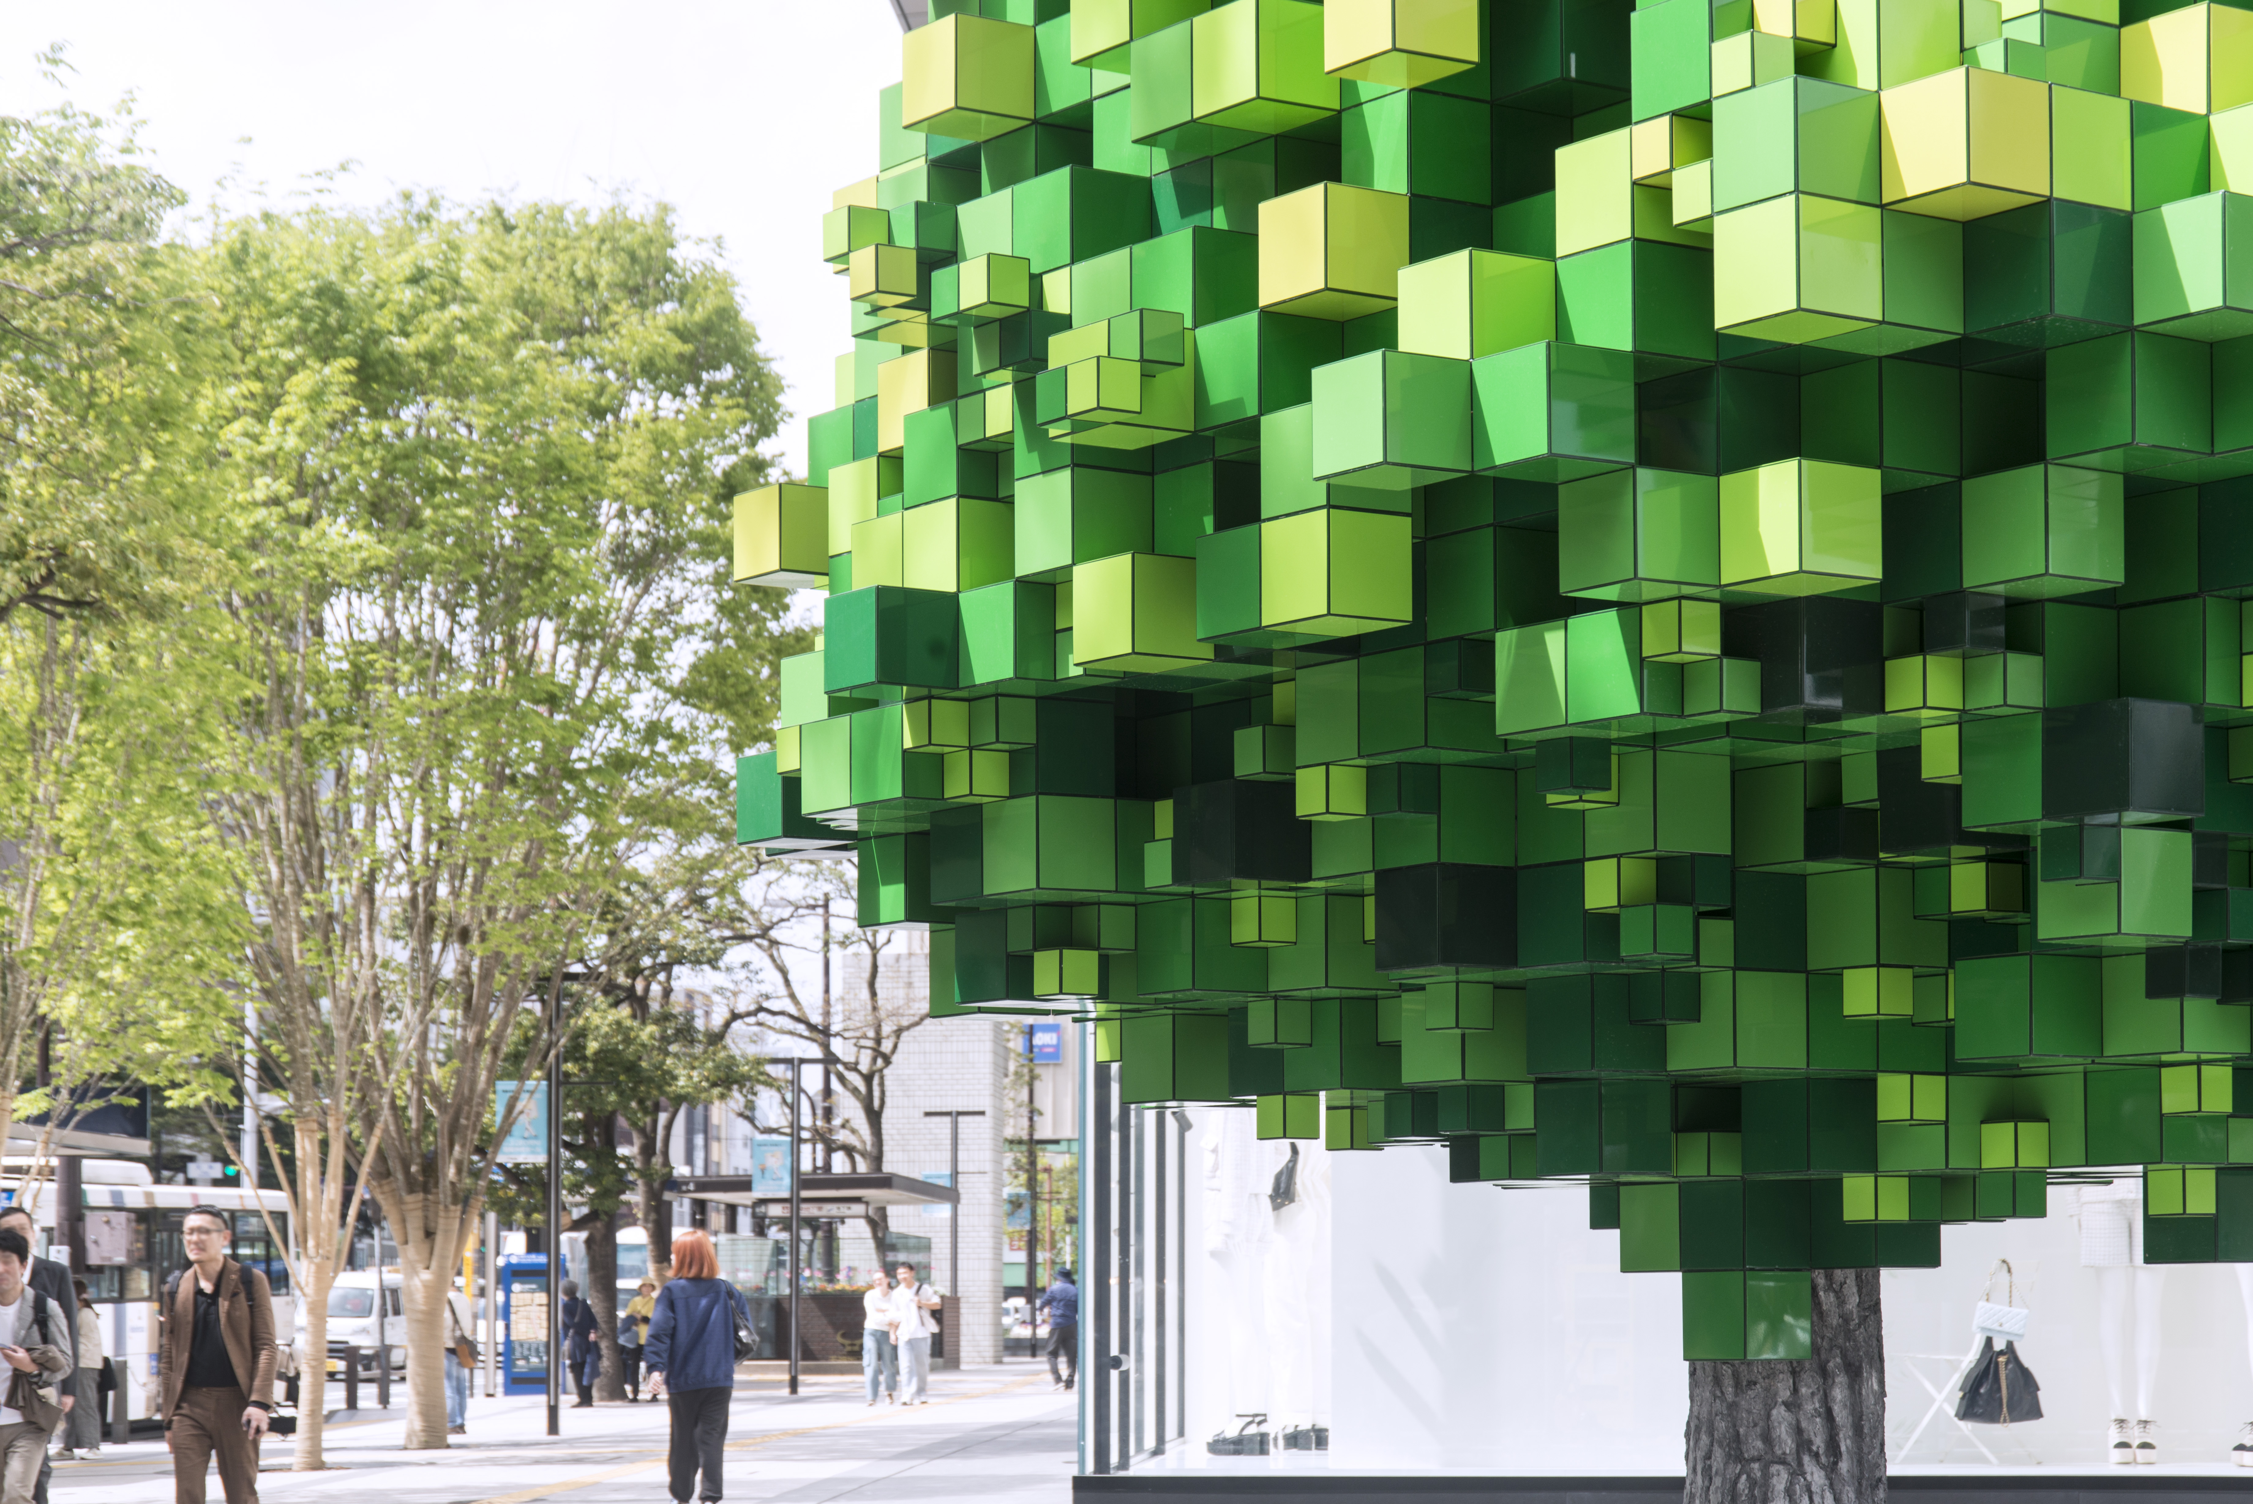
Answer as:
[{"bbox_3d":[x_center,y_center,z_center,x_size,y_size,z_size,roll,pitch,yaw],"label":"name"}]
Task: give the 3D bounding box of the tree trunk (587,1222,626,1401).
[{"bbox_3d":[-6.612,7.096,55.800,0.490,2.320,0.460,0,-6,0],"label":"tree trunk"}]

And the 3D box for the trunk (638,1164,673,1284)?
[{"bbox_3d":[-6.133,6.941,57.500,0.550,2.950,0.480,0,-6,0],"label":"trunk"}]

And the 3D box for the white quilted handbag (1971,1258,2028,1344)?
[{"bbox_3d":[3.540,2.221,17.750,0.225,0.345,0.090,0,-6,-3],"label":"white quilted handbag"}]

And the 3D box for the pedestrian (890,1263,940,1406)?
[{"bbox_3d":[-2.535,7.021,52.800,0.560,1.710,0.420,-1,-7,11],"label":"pedestrian"}]

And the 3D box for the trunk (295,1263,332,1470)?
[{"bbox_3d":[-6.205,4.683,33.400,0.250,1.570,0.250,0,-6,0],"label":"trunk"}]

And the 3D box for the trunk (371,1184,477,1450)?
[{"bbox_3d":[-6.484,5.223,40.500,0.970,2.450,0.850,0,-6,0],"label":"trunk"}]

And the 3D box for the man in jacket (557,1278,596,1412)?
[{"bbox_3d":[-6.570,7.097,52.500,0.420,1.540,0.520,-6,-9,44],"label":"man in jacket"}]

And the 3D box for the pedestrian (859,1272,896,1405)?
[{"bbox_3d":[-2.991,7.063,52.800,0.450,1.610,0.400,-1,-7,11],"label":"pedestrian"}]

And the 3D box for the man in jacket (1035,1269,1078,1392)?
[{"bbox_3d":[-0.936,7.978,60.500,0.560,1.700,0.420,2,-6,-14],"label":"man in jacket"}]

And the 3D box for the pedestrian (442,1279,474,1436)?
[{"bbox_3d":[-6.857,6.155,44.800,0.500,1.640,0.400,4,-8,-30],"label":"pedestrian"}]

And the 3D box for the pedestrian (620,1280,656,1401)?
[{"bbox_3d":[-6.109,7.376,55.000,0.480,1.580,0.360,-1,-6,6],"label":"pedestrian"}]

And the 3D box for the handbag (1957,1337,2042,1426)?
[{"bbox_3d":[3.547,2.557,17.800,0.335,0.360,0.160,0,-6,-3],"label":"handbag"}]

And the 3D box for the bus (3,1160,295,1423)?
[{"bbox_3d":[-12.200,6.390,50.500,2.480,3.060,10.300,0,-6,4],"label":"bus"}]

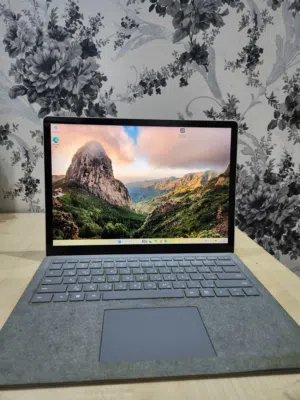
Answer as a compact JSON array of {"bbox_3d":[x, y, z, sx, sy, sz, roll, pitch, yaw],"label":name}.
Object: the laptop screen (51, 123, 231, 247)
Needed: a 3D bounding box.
[{"bbox_3d":[-0.010,-0.022,0.429,0.287,0.192,0.006,0,4,-5],"label":"laptop screen"}]

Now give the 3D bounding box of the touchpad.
[{"bbox_3d":[0.005,0.134,0.269,0.106,0.005,0.070,0,15,-5],"label":"touchpad"}]

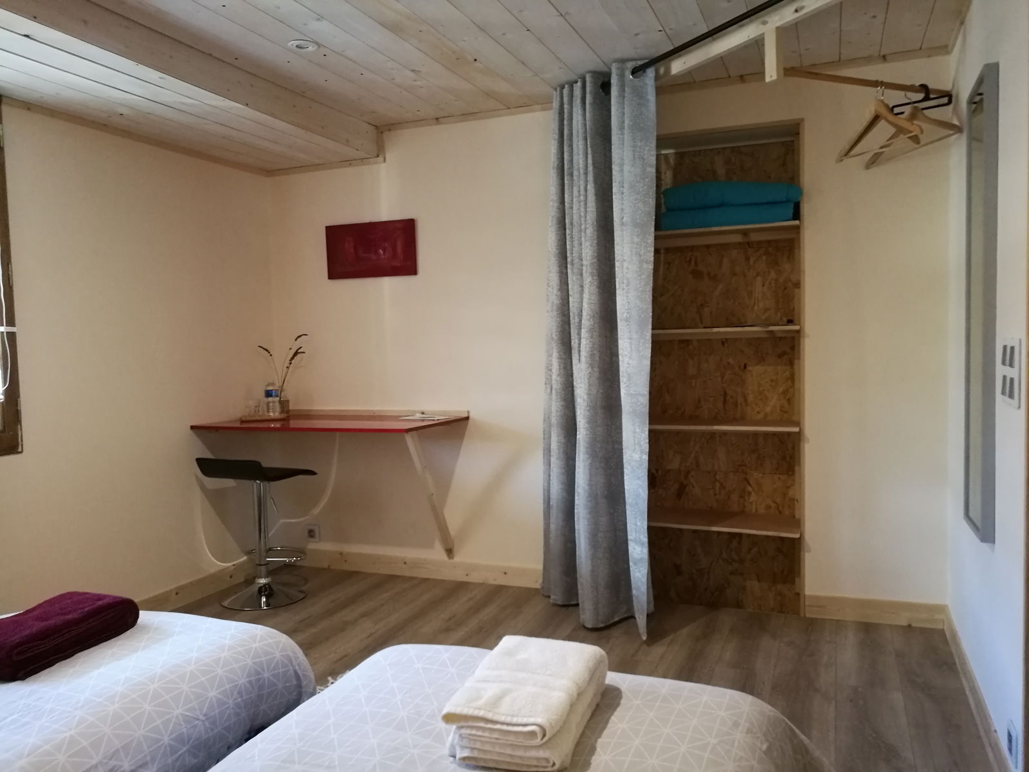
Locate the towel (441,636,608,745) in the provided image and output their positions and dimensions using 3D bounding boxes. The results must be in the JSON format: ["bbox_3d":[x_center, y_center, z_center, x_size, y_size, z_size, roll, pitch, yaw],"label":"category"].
[{"bbox_3d":[0.026,0.529,1.412,0.200,0.050,0.323,0,3,22],"label":"towel"}]

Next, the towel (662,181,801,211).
[{"bbox_3d":[0.906,-0.768,3.299,0.532,0.096,0.320,0,3,22],"label":"towel"}]

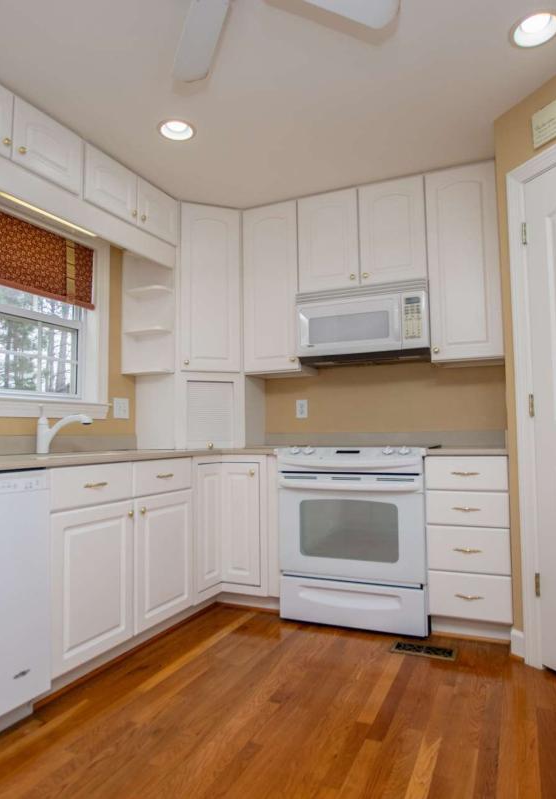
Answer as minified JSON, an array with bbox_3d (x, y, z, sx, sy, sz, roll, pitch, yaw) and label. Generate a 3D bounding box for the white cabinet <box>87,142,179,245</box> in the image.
[{"bbox_3d":[-0.919,-1.080,2.814,0.327,0.292,0.740,-2,-4,26],"label":"white cabinet"}]

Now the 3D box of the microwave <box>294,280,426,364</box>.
[{"bbox_3d":[0.538,-0.425,3.004,0.764,0.397,0.382,-2,-4,26],"label":"microwave"}]

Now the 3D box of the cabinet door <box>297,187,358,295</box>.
[{"bbox_3d":[0.307,-0.955,3.043,0.375,0.580,0.022,-2,-4,21],"label":"cabinet door"}]

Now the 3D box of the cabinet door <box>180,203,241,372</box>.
[{"bbox_3d":[-0.423,-0.698,3.155,0.370,1.052,0.022,1,-4,-20],"label":"cabinet door"}]

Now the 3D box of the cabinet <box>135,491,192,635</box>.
[{"bbox_3d":[-0.546,0.748,2.394,0.024,0.592,0.422,-2,-4,26],"label":"cabinet"}]

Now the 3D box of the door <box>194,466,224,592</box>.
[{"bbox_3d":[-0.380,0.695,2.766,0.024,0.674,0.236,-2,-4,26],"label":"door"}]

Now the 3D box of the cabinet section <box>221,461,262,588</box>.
[{"bbox_3d":[-0.204,0.693,2.813,0.232,0.672,0.022,-2,-4,21],"label":"cabinet section"}]

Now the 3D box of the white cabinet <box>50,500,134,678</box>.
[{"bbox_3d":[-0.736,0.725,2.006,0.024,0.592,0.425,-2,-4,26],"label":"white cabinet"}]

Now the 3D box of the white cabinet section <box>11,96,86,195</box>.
[{"bbox_3d":[-1.047,-1.133,2.278,0.022,0.270,0.365,-3,-4,26],"label":"white cabinet section"}]

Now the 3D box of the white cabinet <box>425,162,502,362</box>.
[{"bbox_3d":[1.055,-0.720,2.802,0.358,1.056,0.327,-2,-4,26],"label":"white cabinet"}]

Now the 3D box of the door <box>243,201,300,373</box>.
[{"bbox_3d":[-0.041,-0.698,3.159,0.362,1.058,0.022,-2,-4,21],"label":"door"}]

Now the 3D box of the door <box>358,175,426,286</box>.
[{"bbox_3d":[0.665,-0.970,2.909,0.373,0.590,0.022,-2,-4,21],"label":"door"}]

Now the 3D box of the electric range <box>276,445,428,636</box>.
[{"bbox_3d":[0.479,0.708,2.770,0.761,0.925,0.683,-2,-4,26],"label":"electric range"}]

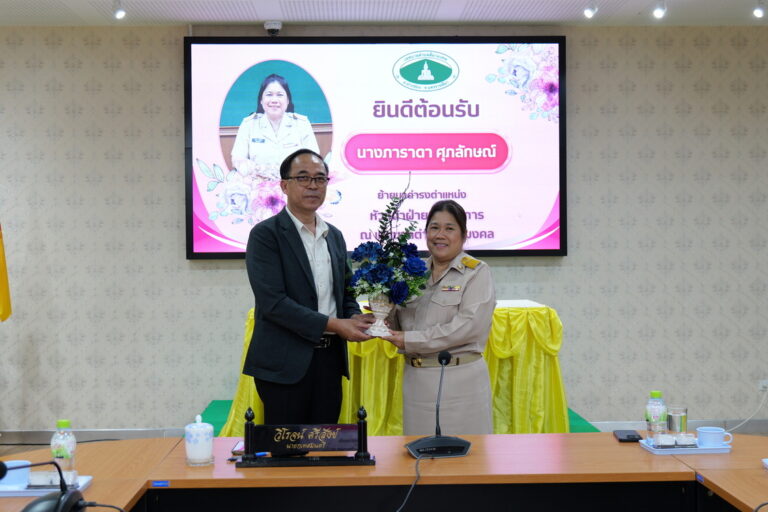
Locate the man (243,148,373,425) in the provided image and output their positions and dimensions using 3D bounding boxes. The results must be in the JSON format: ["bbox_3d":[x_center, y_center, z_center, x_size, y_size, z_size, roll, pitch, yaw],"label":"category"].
[{"bbox_3d":[-0.280,0.478,3.627,0.530,1.710,0.440,-1,1,-32],"label":"man"}]

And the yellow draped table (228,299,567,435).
[{"bbox_3d":[0.056,0.636,5.389,1.750,0.770,0.660,-1,1,-2],"label":"yellow draped table"}]

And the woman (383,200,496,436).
[{"bbox_3d":[0.209,0.563,3.638,0.460,1.530,0.400,0,1,35],"label":"woman"}]

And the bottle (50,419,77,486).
[{"bbox_3d":[-0.828,0.506,2.590,0.065,0.167,0.065,-1,1,0],"label":"bottle"}]

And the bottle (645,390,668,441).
[{"bbox_3d":[0.843,0.496,3.100,0.064,0.160,0.064,-1,1,0],"label":"bottle"}]

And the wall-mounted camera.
[{"bbox_3d":[-0.750,-1.543,6.800,0.120,0.105,0.120,-1,1,-2],"label":"wall-mounted camera"}]

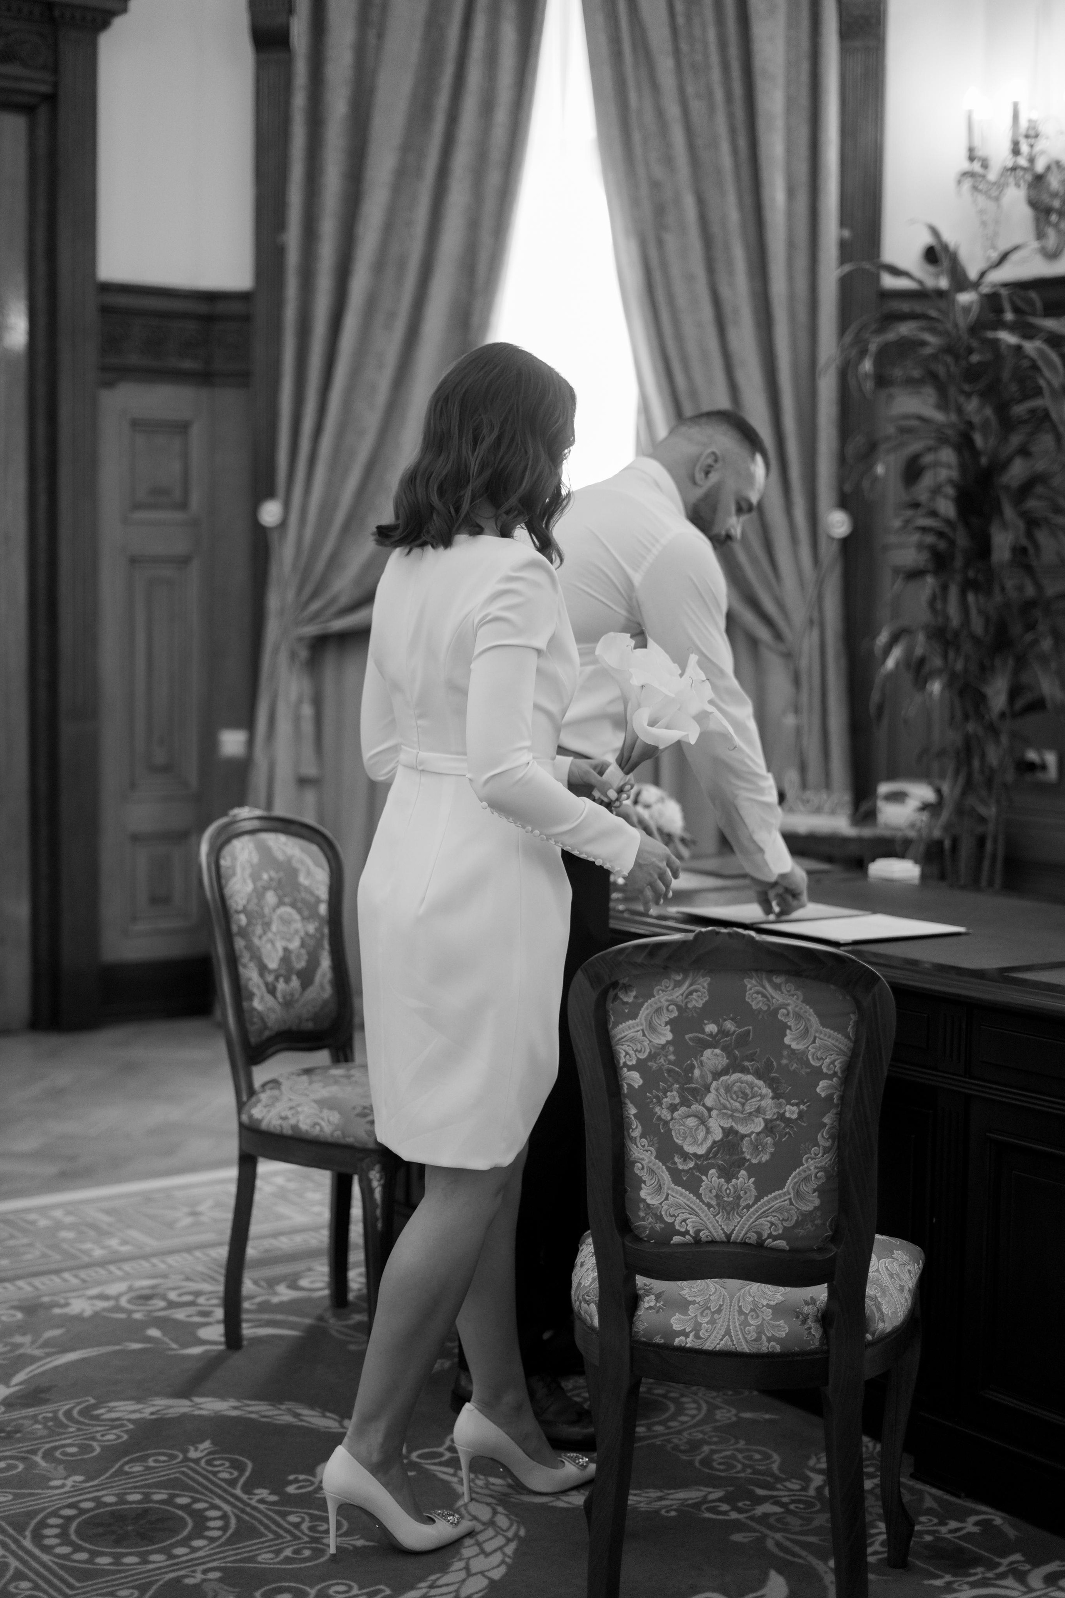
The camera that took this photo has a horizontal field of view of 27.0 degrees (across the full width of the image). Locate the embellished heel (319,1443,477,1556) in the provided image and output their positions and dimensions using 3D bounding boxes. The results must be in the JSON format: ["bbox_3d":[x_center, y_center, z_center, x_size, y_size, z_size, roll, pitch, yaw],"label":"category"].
[{"bbox_3d":[-0.185,0.993,3.171,0.228,0.155,0.080,-1,4,-16],"label":"embellished heel"}]

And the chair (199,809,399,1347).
[{"bbox_3d":[-0.313,0.522,4.054,0.550,0.965,0.470,4,5,35],"label":"chair"}]

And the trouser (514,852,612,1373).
[{"bbox_3d":[-0.005,0.458,3.744,0.340,1.050,0.400,-1,4,-17],"label":"trouser"}]

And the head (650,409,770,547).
[{"bbox_3d":[0.312,-0.551,3.830,0.215,0.240,0.165,42,-11,-20],"label":"head"}]

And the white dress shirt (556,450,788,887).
[{"bbox_3d":[0.214,-0.241,3.840,0.500,0.700,0.500,15,-2,-22],"label":"white dress shirt"}]

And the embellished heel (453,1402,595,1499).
[{"bbox_3d":[0.005,0.982,3.370,0.228,0.152,0.080,-1,5,-19],"label":"embellished heel"}]

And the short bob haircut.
[{"bbox_3d":[-0.080,-0.506,3.230,0.270,0.320,0.250,5,0,-43],"label":"short bob haircut"}]

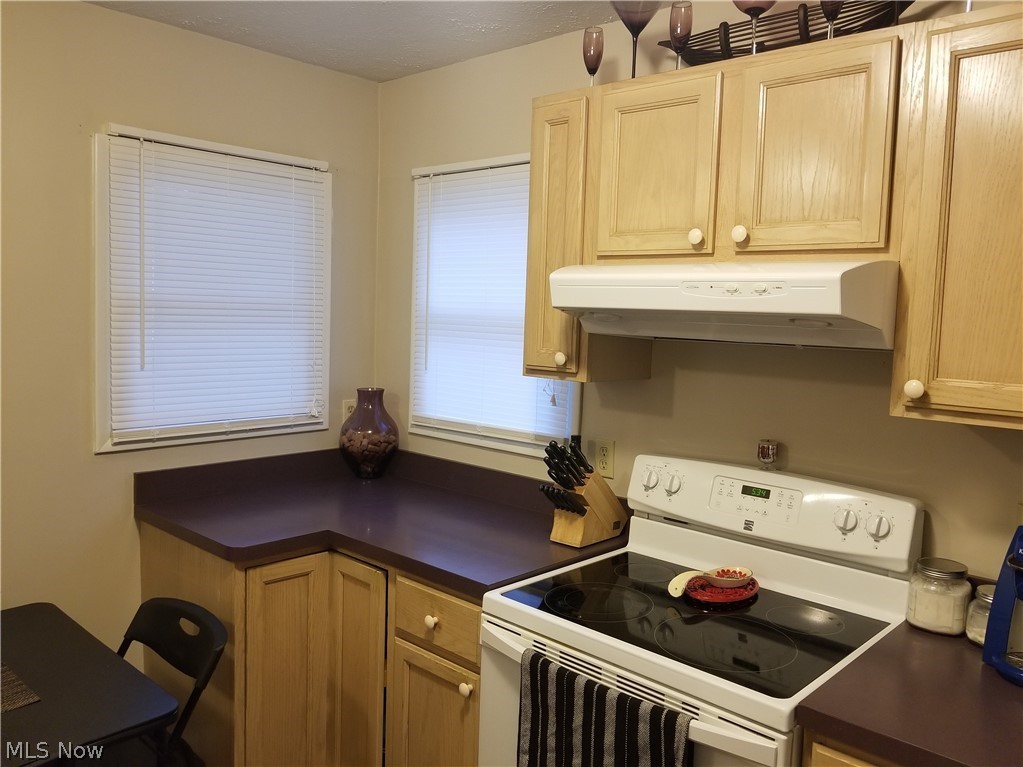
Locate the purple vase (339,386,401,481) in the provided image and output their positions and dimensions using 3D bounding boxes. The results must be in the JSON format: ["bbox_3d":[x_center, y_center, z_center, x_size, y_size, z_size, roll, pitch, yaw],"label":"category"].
[{"bbox_3d":[-0.560,0.198,2.993,0.235,0.337,0.235,2,5,0],"label":"purple vase"}]

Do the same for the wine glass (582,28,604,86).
[{"bbox_3d":[0.224,-0.874,2.135,0.058,0.210,0.058,2,5,0],"label":"wine glass"}]

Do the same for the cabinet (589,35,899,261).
[{"bbox_3d":[0.586,-0.505,1.835,0.753,0.456,0.330,7,7,43],"label":"cabinet"}]

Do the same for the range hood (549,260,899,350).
[{"bbox_3d":[0.522,-0.185,1.808,0.730,0.171,0.485,7,7,43],"label":"range hood"}]

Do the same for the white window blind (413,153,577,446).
[{"bbox_3d":[-0.083,-0.290,2.669,0.820,0.962,0.045,7,7,43],"label":"white window blind"}]

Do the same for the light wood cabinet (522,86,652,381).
[{"bbox_3d":[0.225,-0.399,2.183,0.228,0.764,0.330,7,7,43],"label":"light wood cabinet"}]

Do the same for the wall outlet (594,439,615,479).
[{"bbox_3d":[0.286,0.235,2.385,0.072,0.117,0.010,7,7,43],"label":"wall outlet"}]

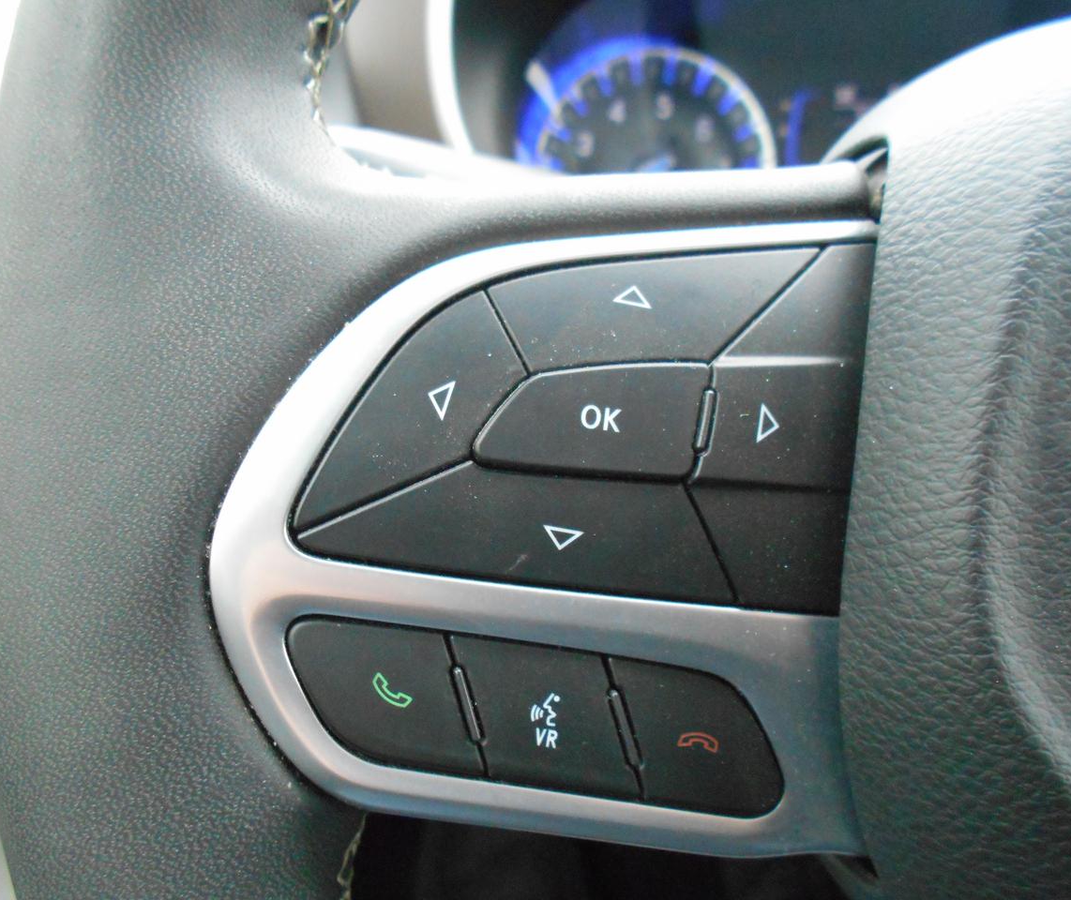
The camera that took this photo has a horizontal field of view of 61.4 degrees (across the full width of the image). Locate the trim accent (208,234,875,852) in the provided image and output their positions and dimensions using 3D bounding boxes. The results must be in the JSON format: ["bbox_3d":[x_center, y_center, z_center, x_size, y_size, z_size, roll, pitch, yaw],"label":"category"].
[{"bbox_3d":[0.001,0.012,0.119,0.087,0.083,0.020,0,0,0],"label":"trim accent"}]

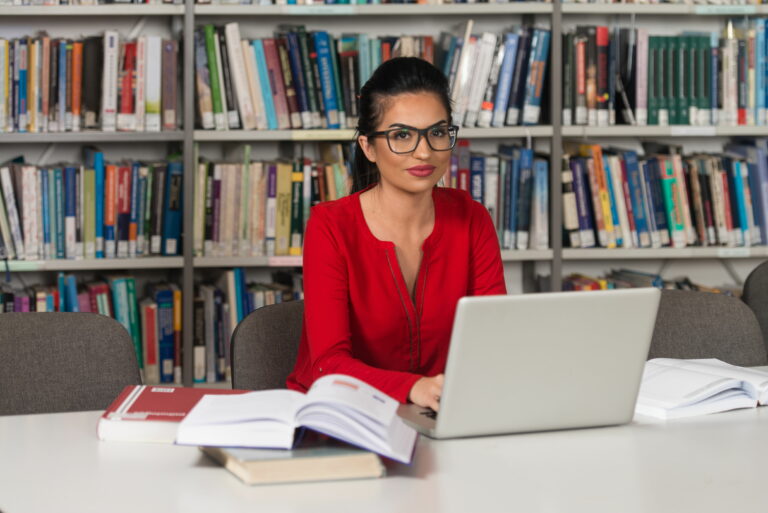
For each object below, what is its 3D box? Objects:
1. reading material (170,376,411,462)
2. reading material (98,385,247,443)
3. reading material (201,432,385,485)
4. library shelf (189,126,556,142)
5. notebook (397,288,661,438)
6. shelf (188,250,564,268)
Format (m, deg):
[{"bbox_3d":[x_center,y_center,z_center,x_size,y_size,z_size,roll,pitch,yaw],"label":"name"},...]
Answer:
[{"bbox_3d":[-0.119,0.237,3.230,0.340,0.088,0.243,1,7,4],"label":"reading material"},{"bbox_3d":[-0.325,0.252,3.458,0.208,0.036,0.267,1,7,2],"label":"reading material"},{"bbox_3d":[-0.140,0.285,3.193,0.203,0.034,0.267,-2,7,-19],"label":"reading material"},{"bbox_3d":[-0.051,-0.322,5.632,0.920,0.030,0.270,-1,7,-11],"label":"library shelf"},{"bbox_3d":[0.205,0.153,3.496,0.358,0.236,0.317,-2,7,-25],"label":"notebook"},{"bbox_3d":[-0.051,-0.008,5.632,0.920,0.030,0.270,-1,7,-11],"label":"shelf"}]

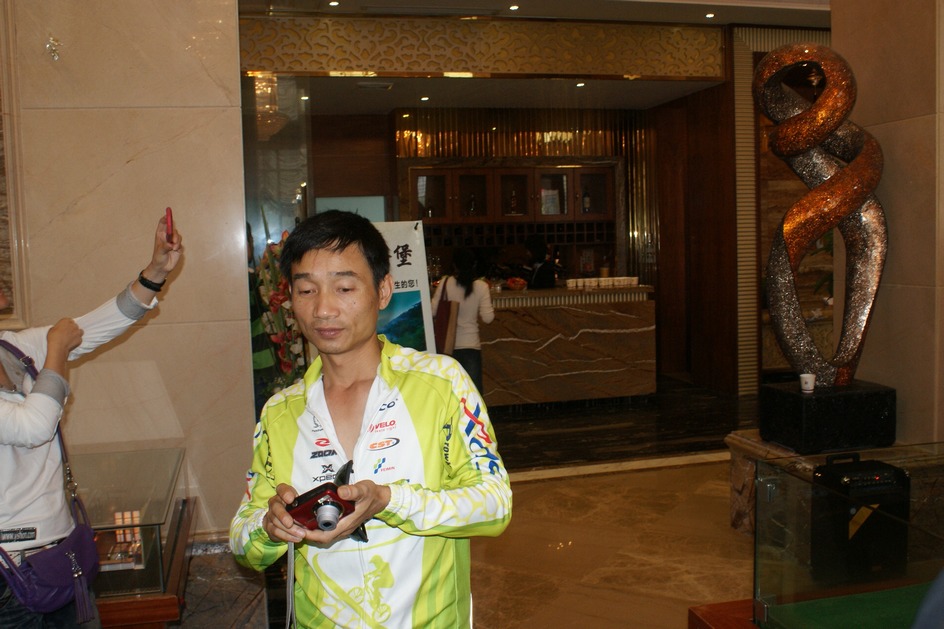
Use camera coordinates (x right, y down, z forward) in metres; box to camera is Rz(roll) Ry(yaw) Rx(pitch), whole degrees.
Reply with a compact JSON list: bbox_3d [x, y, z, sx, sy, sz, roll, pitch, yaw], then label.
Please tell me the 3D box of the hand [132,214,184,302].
[{"bbox_3d":[-0.725,-0.132,2.000,0.085,0.190,0.085,14,6,20],"label":"hand"}]

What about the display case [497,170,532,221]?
[{"bbox_3d":[0.452,-1.365,10.025,0.419,0.573,0.300,-3,4,-14],"label":"display case"}]

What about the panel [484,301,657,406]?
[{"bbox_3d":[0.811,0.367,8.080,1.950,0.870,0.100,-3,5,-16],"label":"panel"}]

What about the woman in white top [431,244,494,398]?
[{"bbox_3d":[-0.077,0.189,7.952,0.540,1.585,0.400,-3,4,-14],"label":"woman in white top"}]

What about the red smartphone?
[{"bbox_3d":[-0.696,-0.200,1.990,0.014,0.098,0.053,-2,0,-14],"label":"red smartphone"}]

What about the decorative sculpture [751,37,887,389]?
[{"bbox_3d":[1.821,-0.520,4.533,0.600,1.764,0.380,-3,4,-14],"label":"decorative sculpture"}]

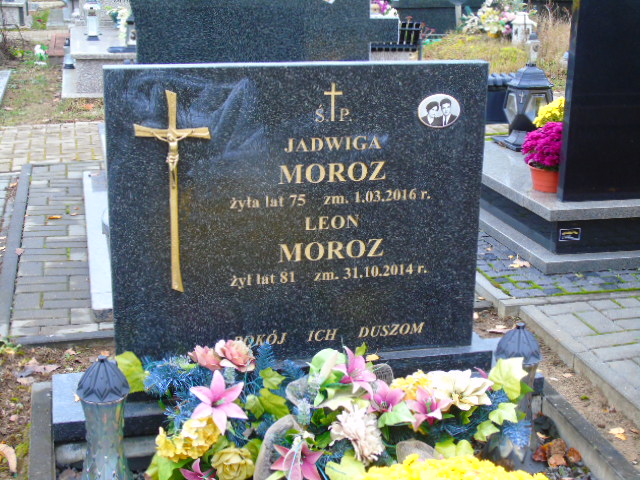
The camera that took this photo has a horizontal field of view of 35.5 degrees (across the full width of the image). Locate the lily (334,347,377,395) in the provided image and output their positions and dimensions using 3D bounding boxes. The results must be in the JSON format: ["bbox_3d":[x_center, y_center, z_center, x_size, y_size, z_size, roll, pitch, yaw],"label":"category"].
[{"bbox_3d":[0.091,0.336,2.560,0.108,0.122,0.070,-1,-19,-7],"label":"lily"}]

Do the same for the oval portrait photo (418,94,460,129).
[{"bbox_3d":[0.322,-0.345,2.676,0.118,0.090,0.010,-3,16,-12],"label":"oval portrait photo"}]

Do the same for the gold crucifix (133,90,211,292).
[{"bbox_3d":[-0.387,-0.118,2.676,0.200,0.560,0.035,-3,17,-13],"label":"gold crucifix"}]

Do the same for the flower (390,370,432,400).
[{"bbox_3d":[0.254,0.400,2.707,0.125,0.095,0.110,2,17,6],"label":"flower"}]

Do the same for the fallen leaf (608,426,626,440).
[{"bbox_3d":[0.801,0.522,2.688,0.049,0.015,0.065,6,17,18],"label":"fallen leaf"}]

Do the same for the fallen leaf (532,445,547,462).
[{"bbox_3d":[0.604,0.589,2.746,0.040,0.035,0.040,-3,17,-13],"label":"fallen leaf"}]

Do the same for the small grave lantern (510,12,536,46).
[{"bbox_3d":[2.159,-2.230,10.553,0.200,0.360,0.200,-5,17,-17],"label":"small grave lantern"}]

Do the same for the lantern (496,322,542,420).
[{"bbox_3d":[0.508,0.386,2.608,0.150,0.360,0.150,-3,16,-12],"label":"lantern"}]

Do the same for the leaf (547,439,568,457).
[{"bbox_3d":[0.657,0.576,2.772,0.050,0.038,0.042,-3,17,-13],"label":"leaf"}]

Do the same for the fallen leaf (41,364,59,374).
[{"bbox_3d":[-0.825,0.397,3.046,0.055,0.015,0.058,-4,17,-16],"label":"fallen leaf"}]

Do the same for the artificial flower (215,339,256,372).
[{"bbox_3d":[-0.219,0.299,2.587,0.105,0.080,0.085,-4,-3,-14],"label":"artificial flower"}]

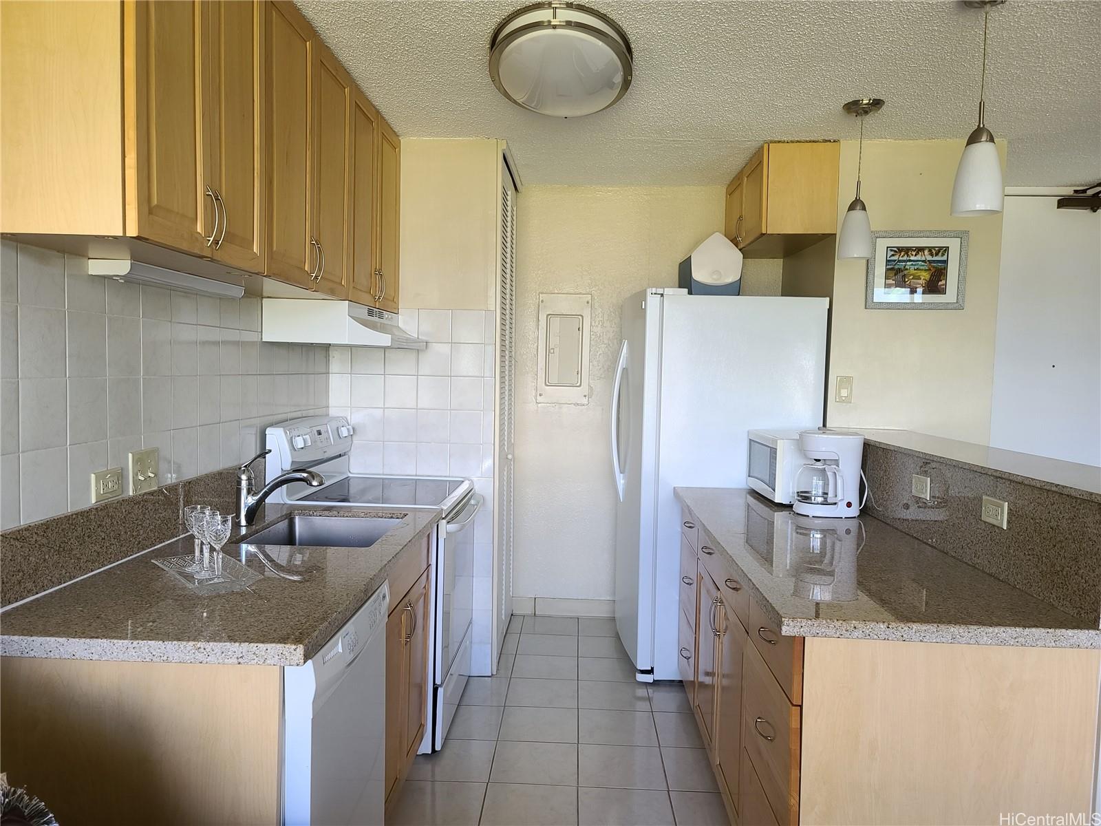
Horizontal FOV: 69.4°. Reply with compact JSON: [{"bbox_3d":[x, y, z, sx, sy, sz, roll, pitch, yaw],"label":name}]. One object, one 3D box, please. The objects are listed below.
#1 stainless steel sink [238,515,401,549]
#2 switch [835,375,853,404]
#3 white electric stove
[{"bbox_3d":[-0.714,0.469,2.531,0.420,0.190,0.570,1,3,2],"label":"stainless steel sink"},{"bbox_3d":[1.319,-0.104,3.569,0.077,0.120,0.010,1,3,2],"label":"switch"},{"bbox_3d":[-0.689,0.634,3.292,0.705,1.190,0.755,1,3,2],"label":"white electric stove"}]

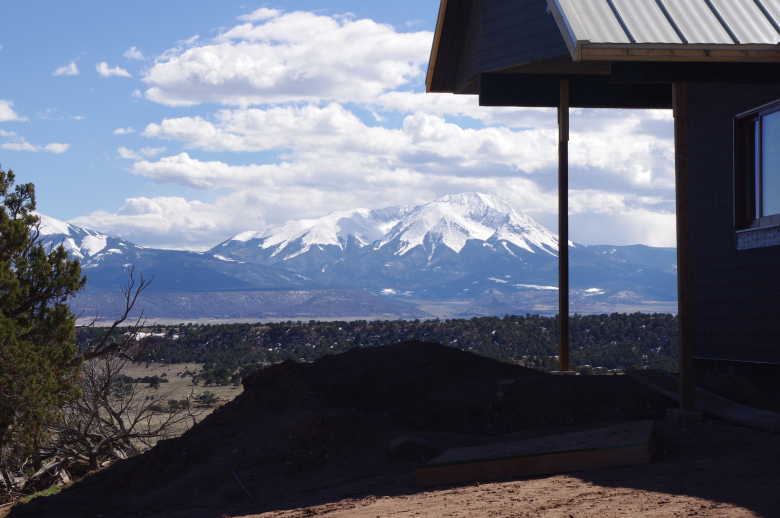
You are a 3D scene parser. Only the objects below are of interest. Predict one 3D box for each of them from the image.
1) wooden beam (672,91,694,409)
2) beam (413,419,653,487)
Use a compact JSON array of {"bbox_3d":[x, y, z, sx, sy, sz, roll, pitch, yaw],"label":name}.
[{"bbox_3d":[2.366,-0.097,14.295,0.095,2.653,0.095,0,-2,-7],"label":"wooden beam"},{"bbox_3d":[1.170,1.520,13.900,1.780,0.165,1.120,-7,2,11],"label":"beam"}]

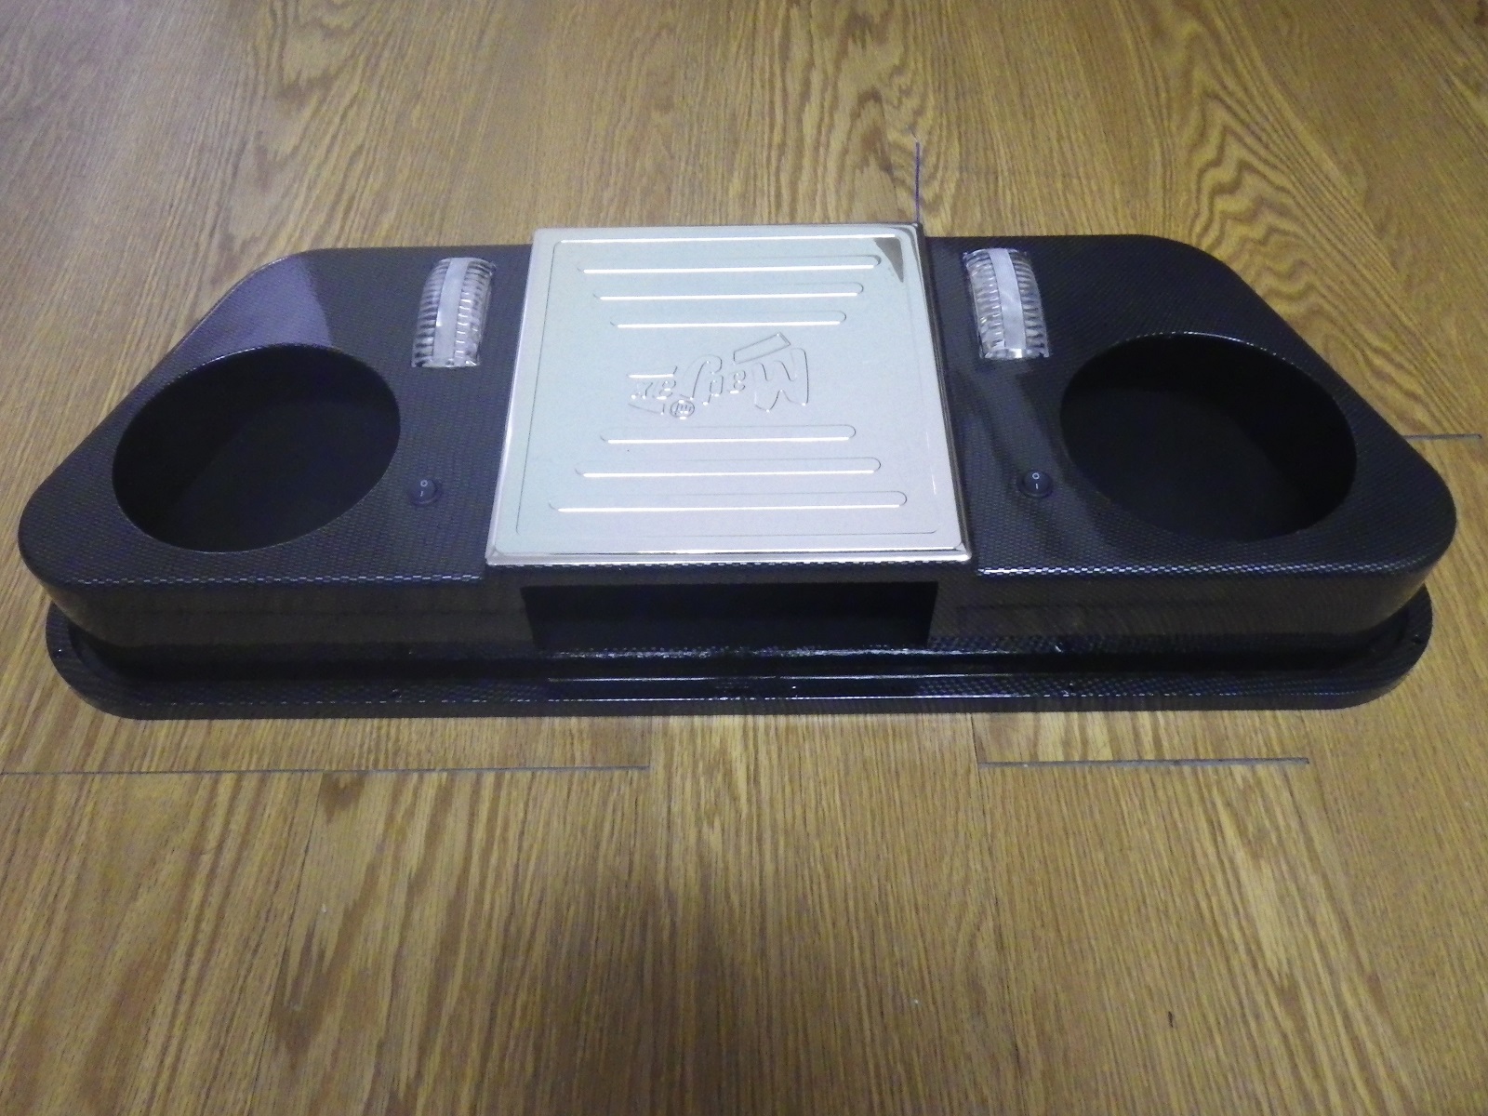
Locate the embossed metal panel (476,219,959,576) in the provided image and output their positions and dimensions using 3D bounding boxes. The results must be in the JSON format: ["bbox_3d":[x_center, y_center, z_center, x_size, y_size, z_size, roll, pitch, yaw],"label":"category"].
[{"bbox_3d":[-0.007,-0.088,0.598,0.213,0.010,0.227,0,54,0],"label":"embossed metal panel"}]

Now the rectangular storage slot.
[{"bbox_3d":[-0.007,-0.025,0.596,0.187,0.052,0.130,0,54,0],"label":"rectangular storage slot"}]

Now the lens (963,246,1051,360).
[{"bbox_3d":[0.139,-0.138,0.633,0.035,0.014,0.081,0,54,0],"label":"lens"}]

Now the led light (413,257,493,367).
[{"bbox_3d":[-0.153,-0.131,0.629,0.035,0.014,0.075,0,54,0],"label":"led light"}]

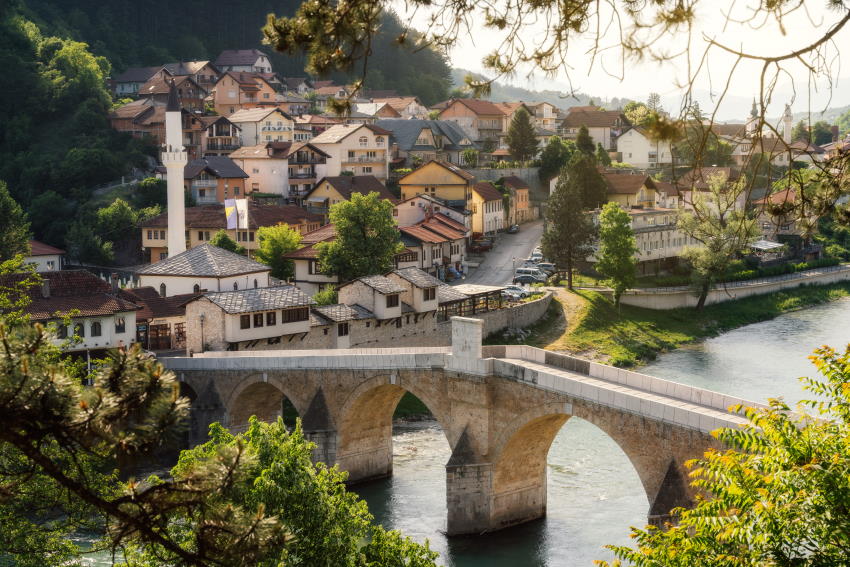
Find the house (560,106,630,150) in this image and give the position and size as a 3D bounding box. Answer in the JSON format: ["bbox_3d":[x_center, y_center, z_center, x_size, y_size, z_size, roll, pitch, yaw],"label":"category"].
[{"bbox_3d":[39.648,-35.579,302.000,13.000,10.000,9.500,3,6,35],"label":"house"}]

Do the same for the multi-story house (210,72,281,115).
[{"bbox_3d":[-39.172,-41.257,285.000,11.000,10.300,10.500,-4,7,-38],"label":"multi-story house"}]

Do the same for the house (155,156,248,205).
[{"bbox_3d":[-39.150,-18.070,229.000,14.800,8.600,10.000,-1,7,-8],"label":"house"}]

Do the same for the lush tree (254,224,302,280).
[{"bbox_3d":[-17.372,-3.320,154.000,5.600,7.400,5.600,0,5,0],"label":"lush tree"}]

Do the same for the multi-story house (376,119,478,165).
[{"bbox_3d":[0.590,-27.380,254.000,16.500,8.800,12.000,2,7,17],"label":"multi-story house"}]

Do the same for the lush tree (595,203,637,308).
[{"bbox_3d":[25.300,-3.970,172.000,5.400,14.000,5.200,0,7,0],"label":"lush tree"}]

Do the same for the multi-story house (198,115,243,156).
[{"bbox_3d":[-42.150,-30.020,267.000,7.800,8.500,8.200,-6,9,-40],"label":"multi-story house"}]

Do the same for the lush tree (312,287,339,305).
[{"bbox_3d":[-11.109,1.563,145.000,3.200,3.600,3.200,-1,6,-4],"label":"lush tree"}]

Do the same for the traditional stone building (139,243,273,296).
[{"bbox_3d":[-25.690,-0.760,152.000,10.700,8.200,10.700,5,8,36],"label":"traditional stone building"}]

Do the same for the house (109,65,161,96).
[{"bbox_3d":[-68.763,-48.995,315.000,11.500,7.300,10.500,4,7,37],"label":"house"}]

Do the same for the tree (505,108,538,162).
[{"bbox_3d":[19.170,-29.400,258.000,6.600,10.800,6.400,0,7,0],"label":"tree"}]

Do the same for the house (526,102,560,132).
[{"bbox_3d":[27.374,-38.346,300.000,7.000,7.300,7.500,-3,6,-23],"label":"house"}]

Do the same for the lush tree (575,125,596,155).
[{"bbox_3d":[31.612,-27.489,255.000,4.300,7.800,4.300,0,5,0],"label":"lush tree"}]

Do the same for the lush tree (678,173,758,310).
[{"bbox_3d":[44.973,-6.436,199.000,12.200,21.000,12.200,1,6,13],"label":"lush tree"}]

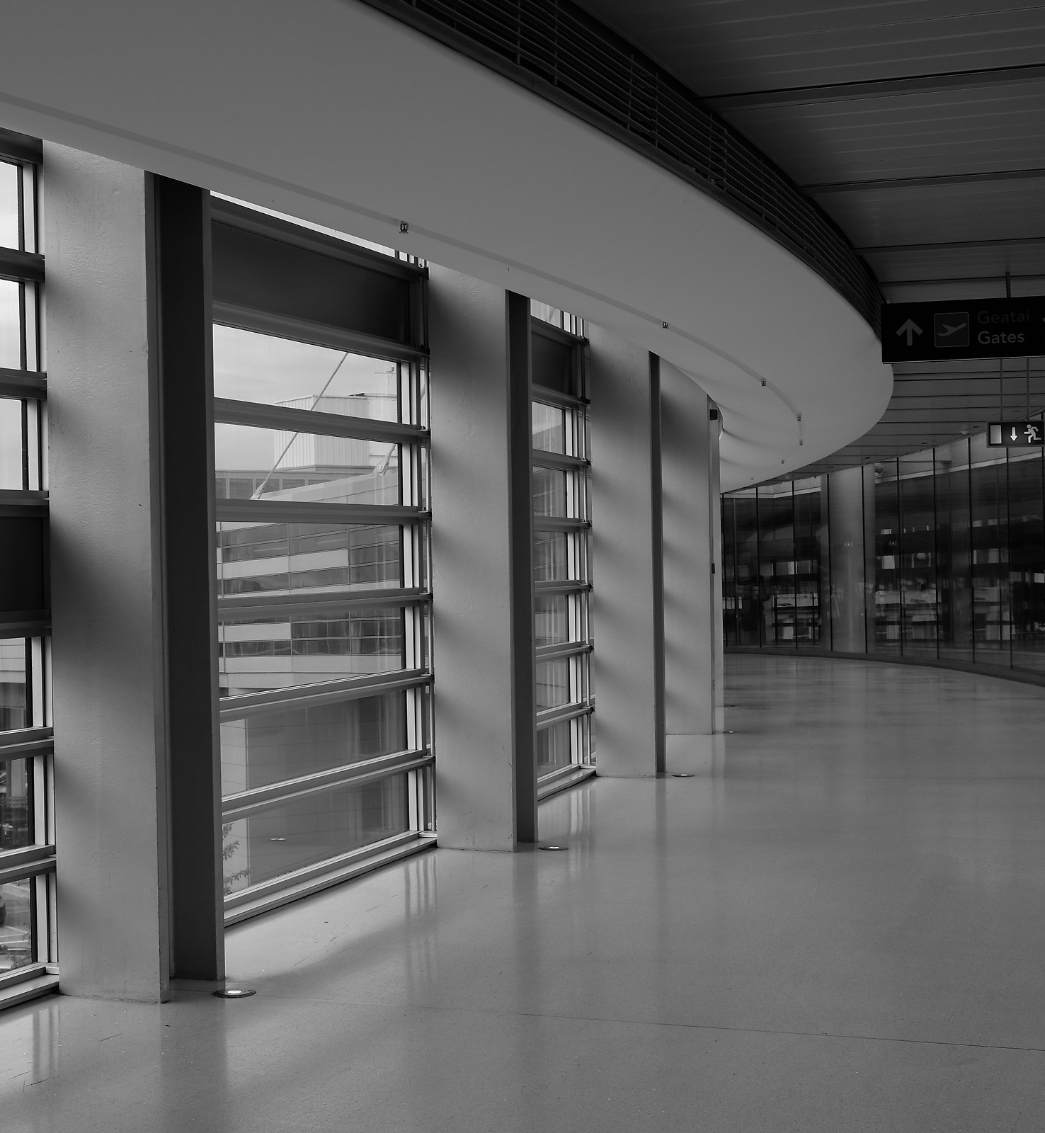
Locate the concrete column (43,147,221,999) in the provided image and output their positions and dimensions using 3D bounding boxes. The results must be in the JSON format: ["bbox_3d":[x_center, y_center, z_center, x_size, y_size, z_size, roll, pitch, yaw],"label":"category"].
[{"bbox_3d":[-1.440,0.014,7.213,0.432,3.100,0.450,-1,1,22],"label":"concrete column"}]

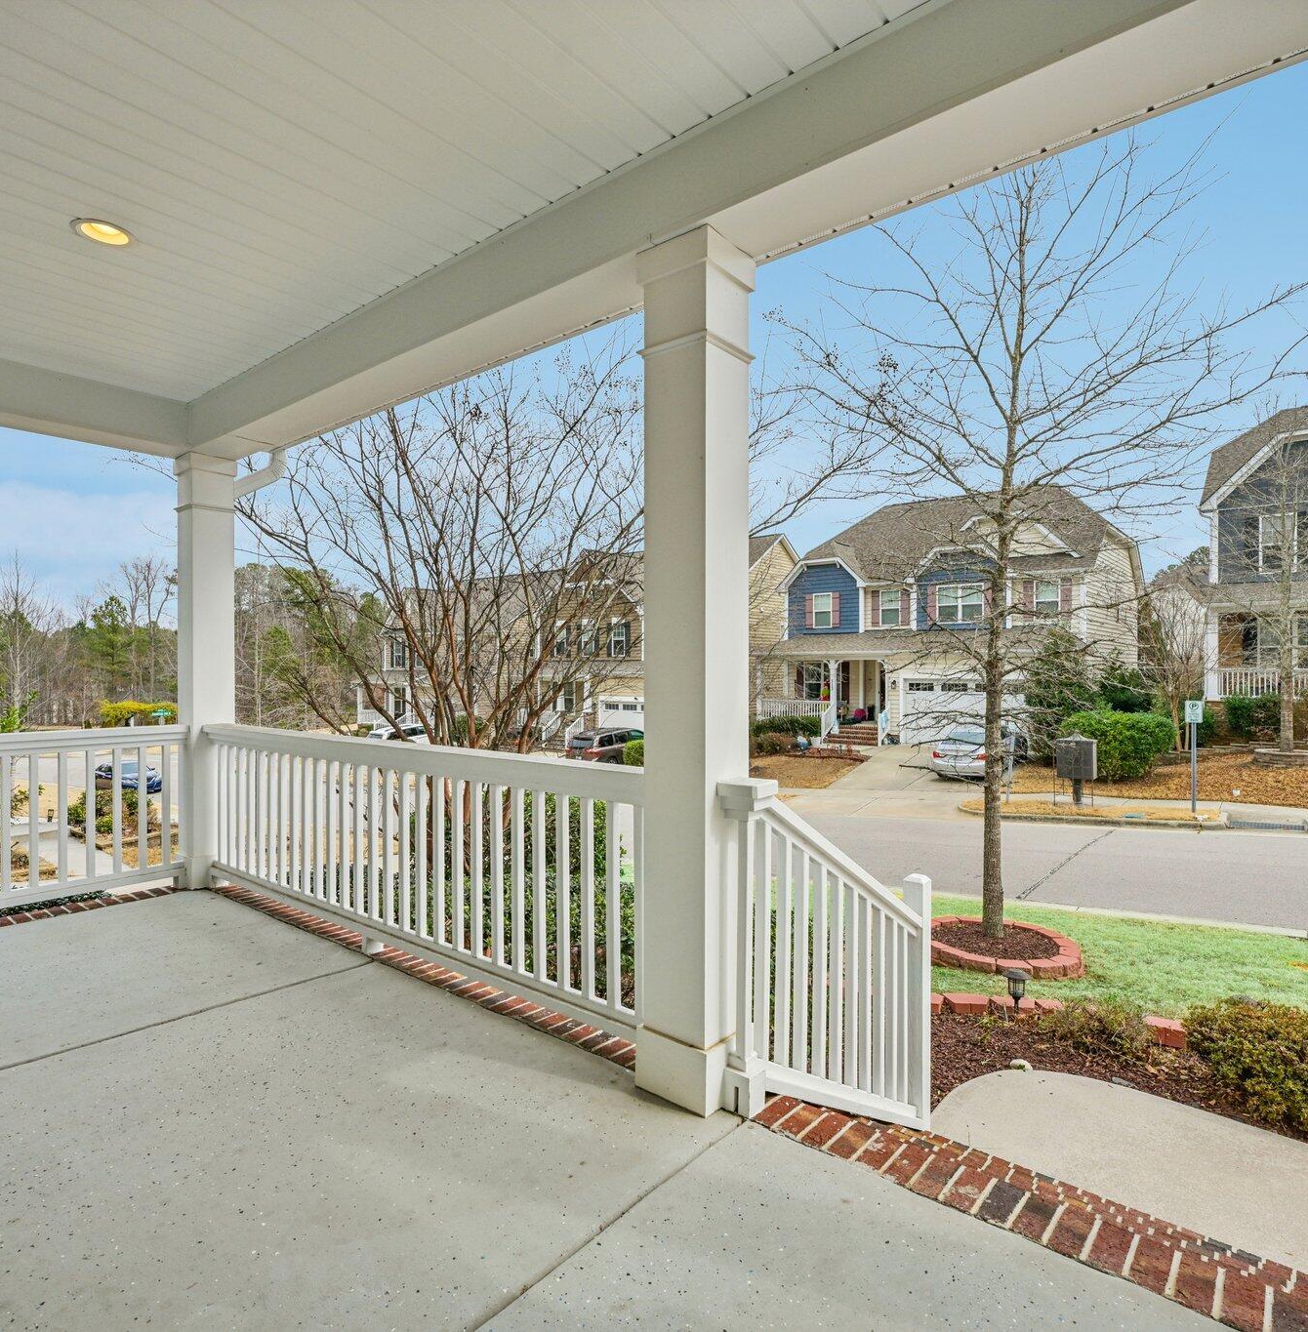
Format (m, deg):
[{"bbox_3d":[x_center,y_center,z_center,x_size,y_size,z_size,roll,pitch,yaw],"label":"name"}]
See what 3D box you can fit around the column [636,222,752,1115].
[{"bbox_3d":[0.126,0.009,2.330,0.255,2.470,0.255,0,0,38],"label":"column"}]

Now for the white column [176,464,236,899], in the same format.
[{"bbox_3d":[-2.600,0.015,4.540,0.255,2.460,0.255,0,0,38],"label":"white column"}]

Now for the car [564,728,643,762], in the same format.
[{"bbox_3d":[-1.310,3.430,33.000,1.930,1.750,4.850,0,0,38],"label":"car"}]

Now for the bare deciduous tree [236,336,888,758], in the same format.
[{"bbox_3d":[-1.150,-0.550,6.200,5.400,5.750,5.000,0,0,38],"label":"bare deciduous tree"}]

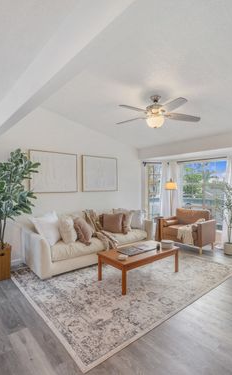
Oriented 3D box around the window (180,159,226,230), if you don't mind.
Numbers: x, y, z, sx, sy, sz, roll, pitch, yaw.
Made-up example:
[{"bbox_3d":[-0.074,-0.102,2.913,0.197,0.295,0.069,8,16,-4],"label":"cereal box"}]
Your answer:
[{"bbox_3d":[2.021,0.171,4.806,0.100,1.635,1.240,0,0,-38],"label":"window"}]

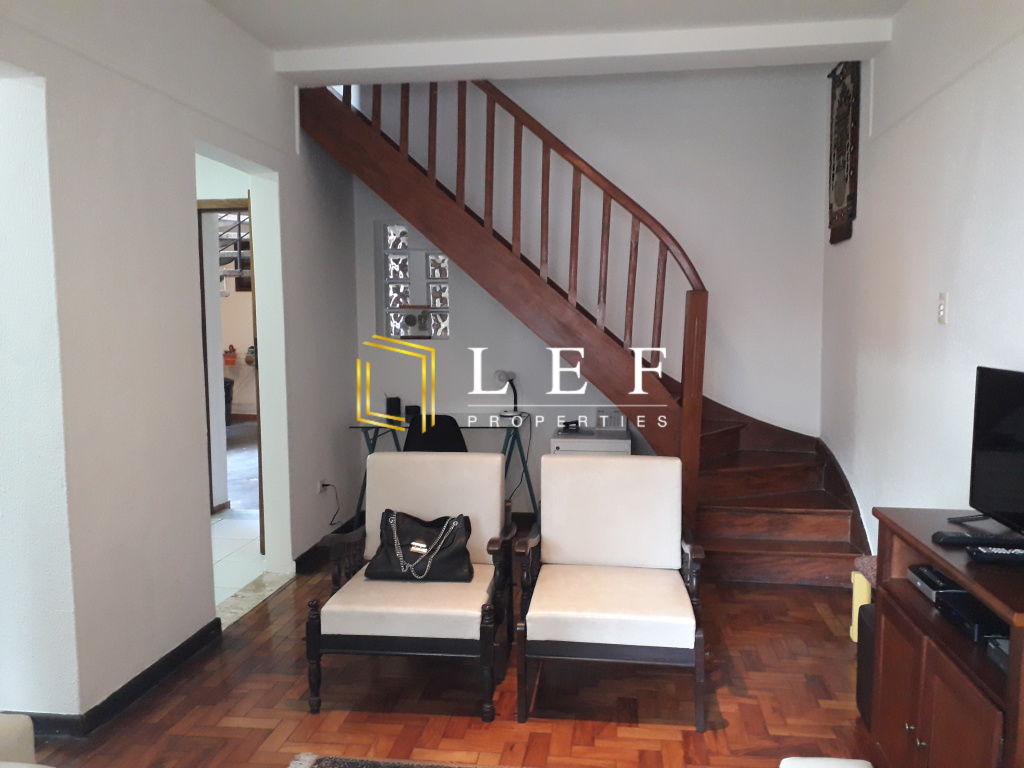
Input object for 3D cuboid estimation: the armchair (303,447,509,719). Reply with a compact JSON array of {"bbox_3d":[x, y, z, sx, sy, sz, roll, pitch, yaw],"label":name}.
[{"bbox_3d":[-0.355,0.734,3.174,0.680,0.840,0.790,0,5,7],"label":"armchair"}]

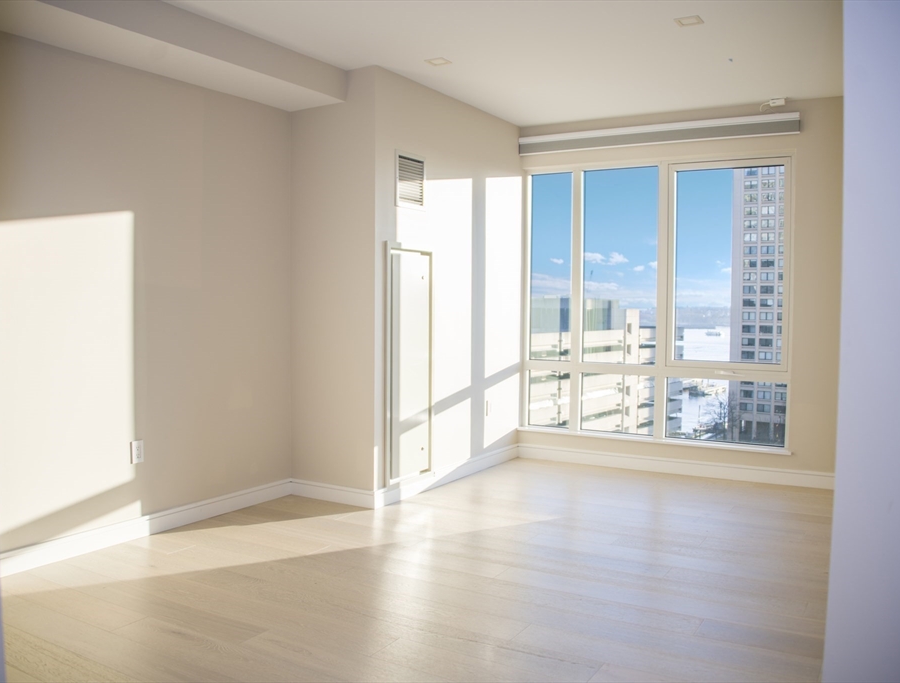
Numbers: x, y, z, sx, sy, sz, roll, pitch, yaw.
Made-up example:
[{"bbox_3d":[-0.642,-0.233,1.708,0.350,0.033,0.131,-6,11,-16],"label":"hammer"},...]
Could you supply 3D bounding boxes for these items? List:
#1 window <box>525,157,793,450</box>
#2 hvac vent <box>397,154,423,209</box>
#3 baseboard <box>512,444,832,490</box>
[{"bbox_3d":[1.501,-0.310,6.047,2.038,2.099,0.090,2,3,28],"label":"window"},{"bbox_3d":[-0.249,-1.028,5.118,0.025,0.350,0.350,2,3,31],"label":"hvac vent"},{"bbox_3d":[1.639,0.933,6.000,2.420,0.112,0.020,2,3,28],"label":"baseboard"}]

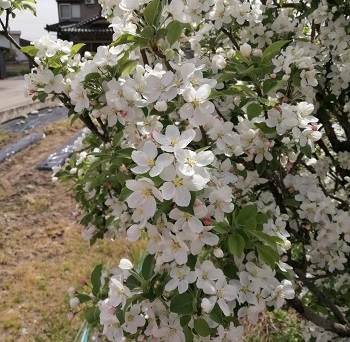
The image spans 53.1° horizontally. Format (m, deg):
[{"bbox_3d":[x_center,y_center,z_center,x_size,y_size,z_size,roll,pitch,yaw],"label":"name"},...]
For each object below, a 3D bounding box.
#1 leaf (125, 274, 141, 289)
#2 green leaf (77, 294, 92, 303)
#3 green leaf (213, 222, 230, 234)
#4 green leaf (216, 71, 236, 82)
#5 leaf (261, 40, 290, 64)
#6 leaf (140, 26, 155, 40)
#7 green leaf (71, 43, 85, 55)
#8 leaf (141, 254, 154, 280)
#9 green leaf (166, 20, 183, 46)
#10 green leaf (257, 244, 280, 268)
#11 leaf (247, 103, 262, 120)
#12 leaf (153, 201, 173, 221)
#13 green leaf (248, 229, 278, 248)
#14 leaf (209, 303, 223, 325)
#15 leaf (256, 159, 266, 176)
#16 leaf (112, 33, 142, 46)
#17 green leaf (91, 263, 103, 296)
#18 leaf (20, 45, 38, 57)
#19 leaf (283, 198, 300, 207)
[{"bbox_3d":[-0.065,0.171,0.540,0.028,0.011,0.019,27,59,11],"label":"leaf"},{"bbox_3d":[-0.147,0.208,0.570,0.027,0.010,0.012,13,50,-1],"label":"green leaf"},{"bbox_3d":[0.074,0.092,0.561,0.029,0.010,0.022,17,54,-6],"label":"green leaf"},{"bbox_3d":[0.091,-0.166,0.616,0.037,0.008,0.026,-22,49,-11],"label":"green leaf"},{"bbox_3d":[0.167,-0.196,0.580,0.058,0.022,0.012,-37,-15,6],"label":"leaf"},{"bbox_3d":[-0.046,-0.229,0.583,0.022,0.025,0.010,9,-17,7],"label":"leaf"},{"bbox_3d":[-0.190,-0.239,0.682,0.035,0.009,0.018,-41,55,-11],"label":"green leaf"},{"bbox_3d":[-0.039,0.146,0.530,0.020,0.039,0.011,6,-18,15],"label":"leaf"},{"bbox_3d":[-0.002,-0.196,0.500,0.021,0.036,0.010,9,10,-2],"label":"green leaf"},{"bbox_3d":[0.147,0.134,0.550,0.027,0.045,0.010,-36,-12,-16],"label":"green leaf"},{"bbox_3d":[0.142,-0.106,0.627,0.029,0.032,0.010,5,-17,1],"label":"leaf"},{"bbox_3d":[-0.017,0.054,0.470,0.015,0.010,0.038,37,70,13],"label":"leaf"},{"bbox_3d":[0.124,0.096,0.500,0.043,0.011,0.017,30,70,26],"label":"green leaf"},{"bbox_3d":[0.065,0.215,0.530,0.020,0.010,0.035,-18,57,-5],"label":"leaf"},{"bbox_3d":[0.174,-0.009,0.700,0.018,0.042,0.010,11,-11,15],"label":"leaf"},{"bbox_3d":[-0.079,-0.219,0.583,0.052,0.012,0.025,-14,42,-6],"label":"leaf"},{"bbox_3d":[-0.123,0.173,0.560,0.019,0.052,0.012,-3,-22,10],"label":"green leaf"},{"bbox_3d":[-0.304,-0.257,0.740,0.041,0.027,0.012,-12,-5,-21],"label":"leaf"},{"bbox_3d":[0.249,0.067,0.748,0.038,0.009,0.025,11,53,-6],"label":"leaf"}]

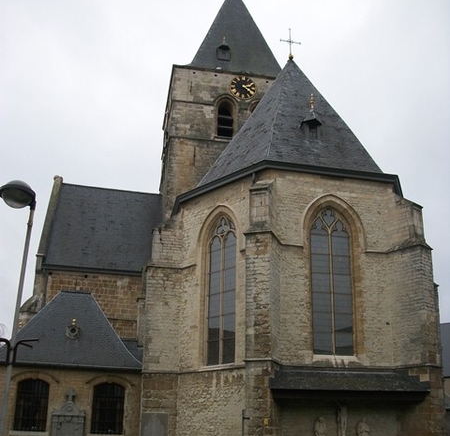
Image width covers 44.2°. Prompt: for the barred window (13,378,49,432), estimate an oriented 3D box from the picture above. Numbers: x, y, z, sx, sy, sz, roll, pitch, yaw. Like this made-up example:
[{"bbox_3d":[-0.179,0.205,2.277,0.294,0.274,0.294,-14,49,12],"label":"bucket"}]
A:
[{"bbox_3d":[-5.663,5.488,16.235,0.935,1.480,0.210,5,-21,-10],"label":"barred window"}]

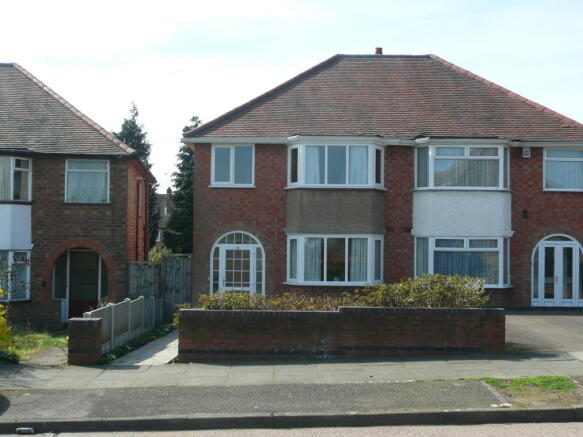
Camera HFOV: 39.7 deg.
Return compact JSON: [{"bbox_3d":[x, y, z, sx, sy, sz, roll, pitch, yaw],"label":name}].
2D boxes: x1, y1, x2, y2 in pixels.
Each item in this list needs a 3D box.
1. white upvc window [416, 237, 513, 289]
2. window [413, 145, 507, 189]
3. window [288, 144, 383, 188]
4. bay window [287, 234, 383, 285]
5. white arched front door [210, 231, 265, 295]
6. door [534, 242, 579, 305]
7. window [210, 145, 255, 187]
[{"bbox_3d":[4.484,1.154,21.253,2.490,1.334,0.550,1,-2,1],"label":"white upvc window"},{"bbox_3d":[4.513,-1.353,21.331,2.473,1.204,0.550,1,-2,1],"label":"window"},{"bbox_3d":[1.164,-1.385,21.378,2.617,1.175,0.550,1,-2,1],"label":"window"},{"bbox_3d":[1.146,1.091,21.301,2.581,1.348,0.550,1,-2,1],"label":"bay window"},{"bbox_3d":[-1.460,1.450,21.900,1.480,2.220,0.120,1,-2,0],"label":"white arched front door"},{"bbox_3d":[7.085,1.550,21.506,1.204,1.846,0.120,1,-2,1],"label":"door"},{"bbox_3d":[-1.581,-1.413,21.706,1.190,1.152,0.130,1,-2,1],"label":"window"}]

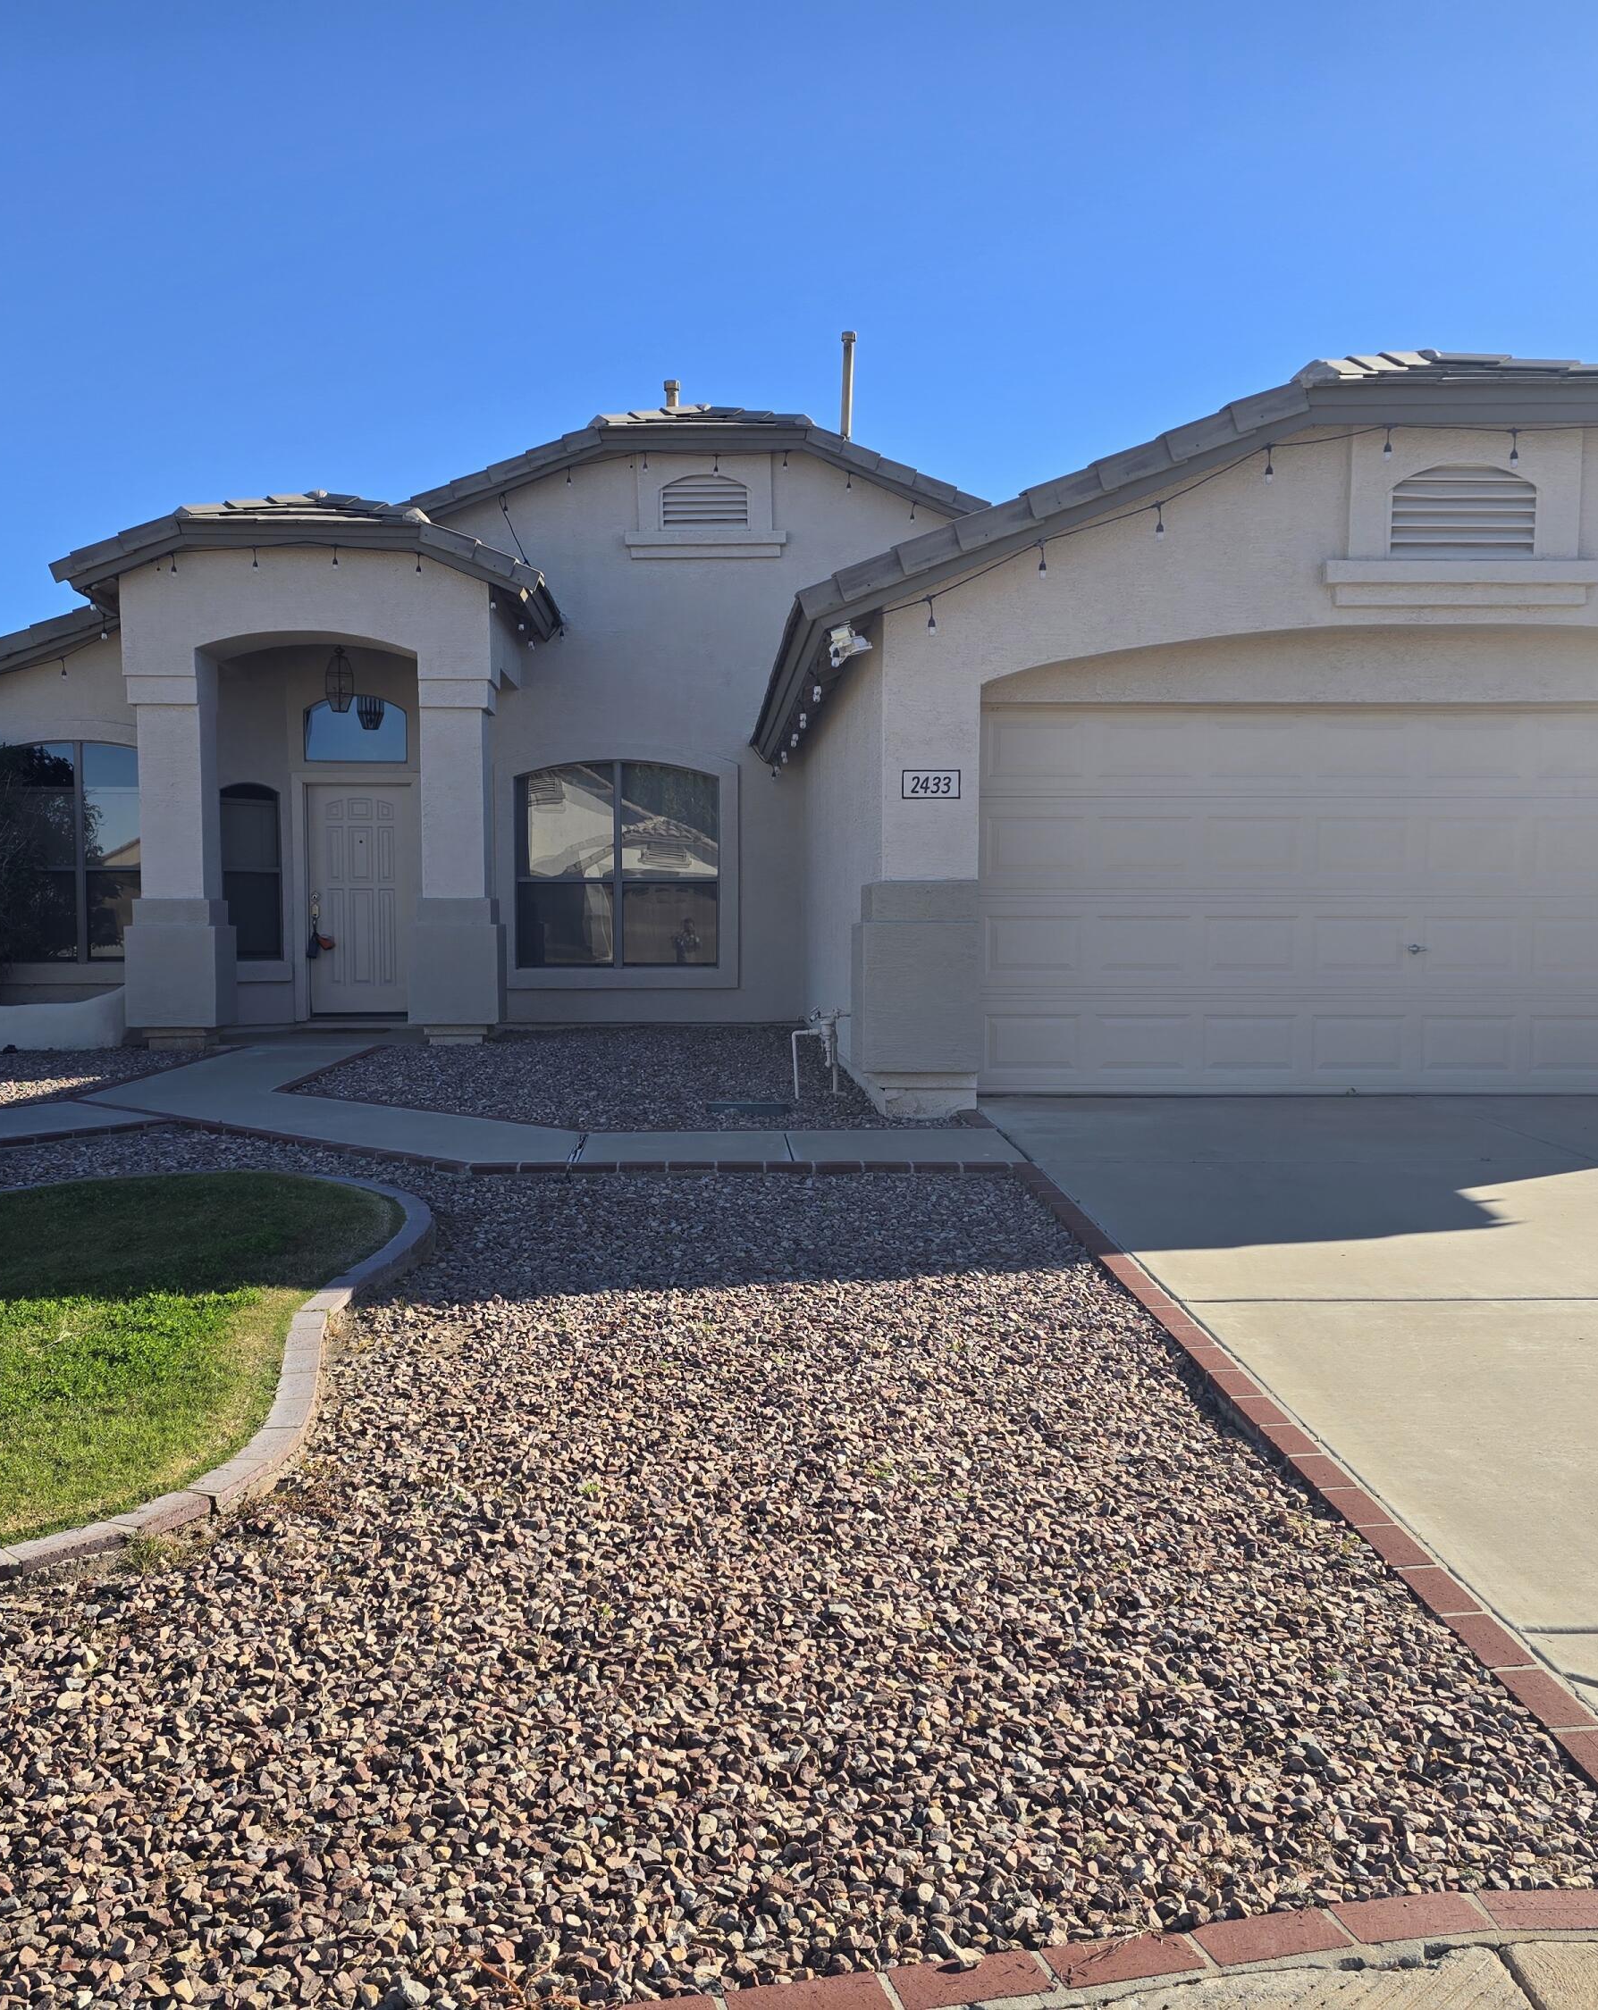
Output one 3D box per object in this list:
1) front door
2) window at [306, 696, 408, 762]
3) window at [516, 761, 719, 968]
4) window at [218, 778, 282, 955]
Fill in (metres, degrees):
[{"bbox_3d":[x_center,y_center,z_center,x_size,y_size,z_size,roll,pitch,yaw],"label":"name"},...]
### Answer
[{"bbox_3d":[-3.907,-0.944,15.900,0.930,2.040,0.080,0,3,-2],"label":"front door"},{"bbox_3d":[-3.929,-2.439,15.799,0.940,0.610,0.100,0,3,-2],"label":"window"},{"bbox_3d":[-1.637,-1.265,15.985,1.820,1.840,0.100,0,3,-2],"label":"window"},{"bbox_3d":[-4.804,-1.160,15.544,0.100,1.530,0.600,2,4,42],"label":"window"}]

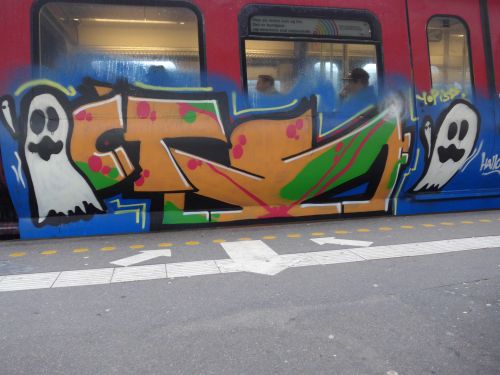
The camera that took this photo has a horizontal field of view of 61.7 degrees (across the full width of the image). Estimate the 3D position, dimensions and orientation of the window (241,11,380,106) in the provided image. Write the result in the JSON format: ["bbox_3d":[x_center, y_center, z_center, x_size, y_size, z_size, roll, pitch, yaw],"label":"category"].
[{"bbox_3d":[0.537,-1.112,3.649,1.288,0.891,0.080,-3,-3,-12],"label":"window"}]

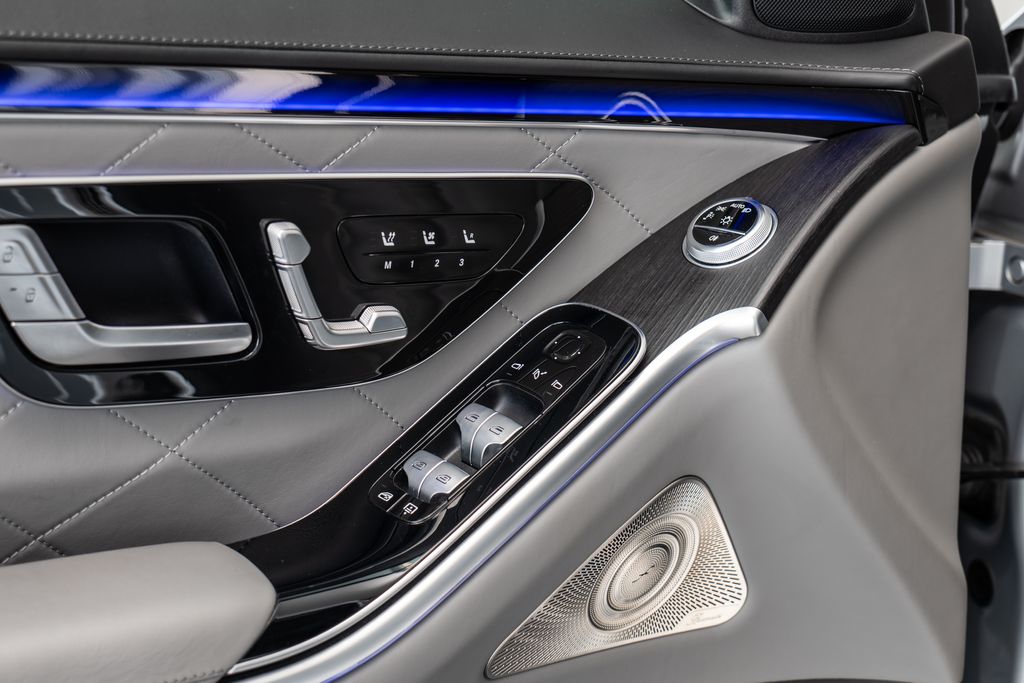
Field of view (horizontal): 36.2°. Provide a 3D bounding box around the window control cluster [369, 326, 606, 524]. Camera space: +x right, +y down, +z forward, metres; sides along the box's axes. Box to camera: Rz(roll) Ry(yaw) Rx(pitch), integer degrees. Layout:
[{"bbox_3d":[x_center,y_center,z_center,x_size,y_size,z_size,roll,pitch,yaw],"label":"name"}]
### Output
[{"bbox_3d":[-0.010,0.045,0.884,0.161,0.025,0.055,-43,37,-20],"label":"window control cluster"}]

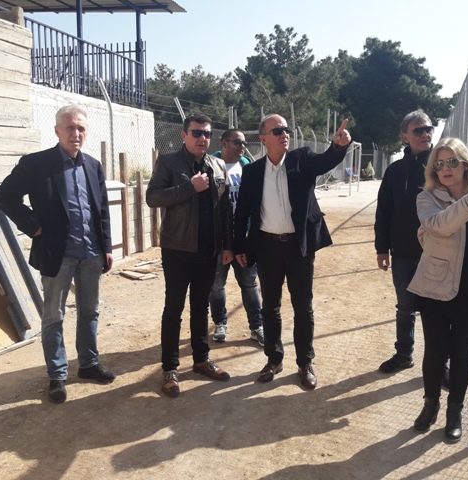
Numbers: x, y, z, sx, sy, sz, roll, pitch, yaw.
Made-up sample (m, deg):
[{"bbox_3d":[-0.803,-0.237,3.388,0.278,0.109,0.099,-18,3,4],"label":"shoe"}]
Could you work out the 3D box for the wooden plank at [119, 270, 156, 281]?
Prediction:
[{"bbox_3d":[-1.230,0.428,6.584,0.230,0.050,0.500,-7,11,-35],"label":"wooden plank"}]

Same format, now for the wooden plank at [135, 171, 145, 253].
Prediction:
[{"bbox_3d":[-1.481,-0.439,8.146,0.085,1.248,0.090,3,10,18],"label":"wooden plank"}]

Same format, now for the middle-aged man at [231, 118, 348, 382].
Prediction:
[{"bbox_3d":[0.380,0.082,3.378,0.760,1.756,0.450,-1,9,-5],"label":"middle-aged man"}]

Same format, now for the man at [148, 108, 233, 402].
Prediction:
[{"bbox_3d":[-0.277,0.094,3.317,0.560,1.751,0.420,-4,10,-22],"label":"man"}]

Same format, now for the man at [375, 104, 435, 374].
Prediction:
[{"bbox_3d":[1.230,0.057,3.423,0.570,1.791,0.380,2,9,12],"label":"man"}]

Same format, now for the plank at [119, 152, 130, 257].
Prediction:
[{"bbox_3d":[-1.622,-0.506,7.678,0.085,1.532,0.090,3,10,18],"label":"plank"}]

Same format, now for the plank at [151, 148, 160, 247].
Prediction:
[{"bbox_3d":[-1.303,-0.694,8.568,0.085,1.615,0.090,3,10,18],"label":"plank"}]

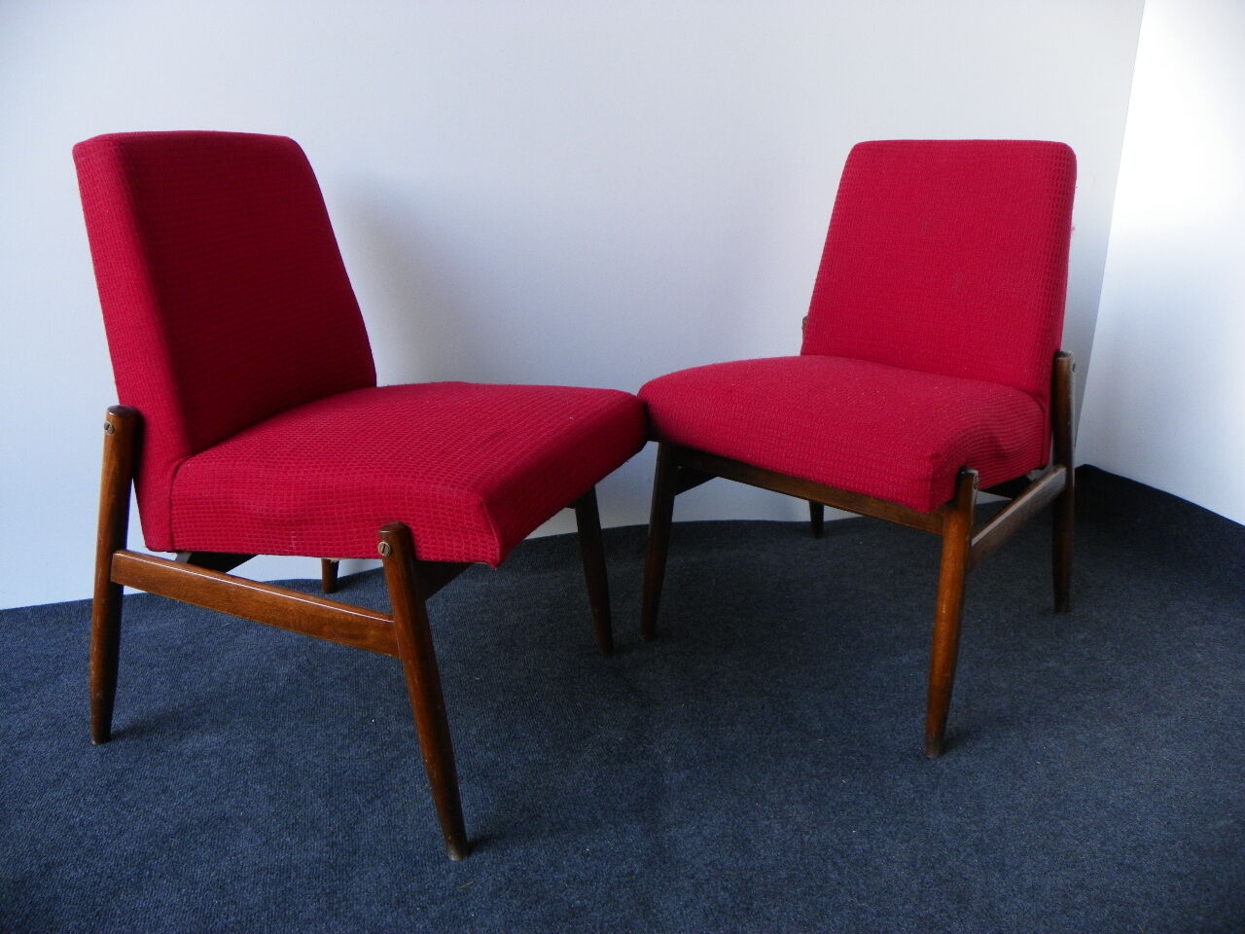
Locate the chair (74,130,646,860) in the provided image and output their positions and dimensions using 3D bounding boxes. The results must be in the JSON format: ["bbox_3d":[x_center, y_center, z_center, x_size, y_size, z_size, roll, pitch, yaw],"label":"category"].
[{"bbox_3d":[-0.339,-0.028,1.267,0.633,0.786,0.513,8,20,20],"label":"chair"}]

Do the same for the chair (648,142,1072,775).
[{"bbox_3d":[0.403,-0.096,1.476,0.513,0.786,0.633,16,24,37],"label":"chair"}]

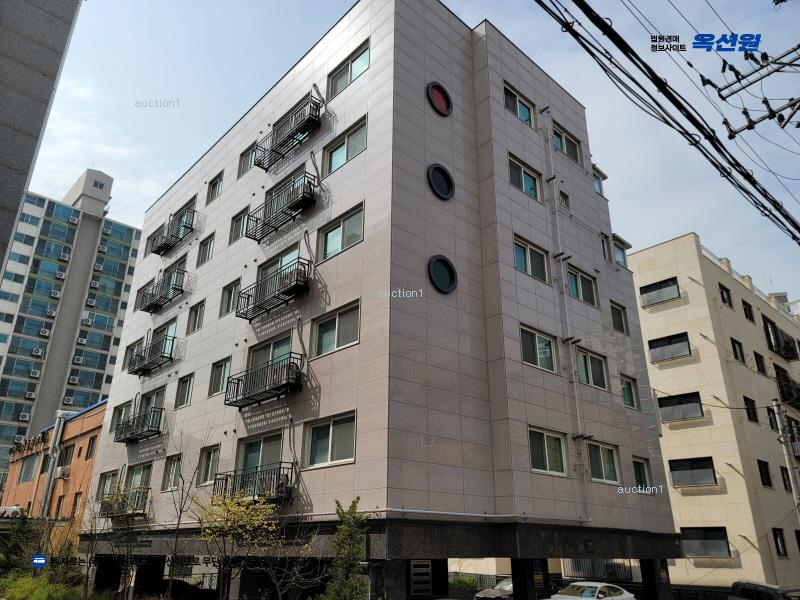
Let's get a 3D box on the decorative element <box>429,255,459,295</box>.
[{"bbox_3d":[1.102,-0.641,15.106,1.084,1.084,0.160,20,-29,-39],"label":"decorative element"}]

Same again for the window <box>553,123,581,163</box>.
[{"bbox_3d":[6.174,-5.705,21.422,1.791,1.168,0.150,20,-29,-39],"label":"window"}]

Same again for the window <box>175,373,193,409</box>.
[{"bbox_3d":[-7.766,3.329,21.029,0.150,1.187,1.350,20,-29,-39],"label":"window"}]

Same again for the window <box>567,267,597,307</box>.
[{"bbox_3d":[6.031,-0.366,19.288,1.800,1.114,0.180,20,-29,-39],"label":"window"}]

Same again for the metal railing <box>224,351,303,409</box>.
[{"bbox_3d":[-3.845,2.307,16.245,0.462,0.893,3.403,20,-28,-39],"label":"metal railing"}]

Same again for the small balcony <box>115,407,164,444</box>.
[{"bbox_3d":[-10.153,4.921,22.472,0.462,0.894,3.507,20,-28,-39],"label":"small balcony"}]

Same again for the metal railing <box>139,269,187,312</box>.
[{"bbox_3d":[-10.256,-0.351,25.046,0.493,0.881,3.466,20,-29,-39],"label":"metal railing"}]

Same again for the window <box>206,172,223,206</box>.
[{"bbox_3d":[-7.705,-4.621,24.352,0.150,1.187,1.350,20,-29,-39],"label":"window"}]

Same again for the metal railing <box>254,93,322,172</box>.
[{"bbox_3d":[-3.839,-5.641,19.735,0.493,0.881,3.443,20,-29,-39],"label":"metal railing"}]

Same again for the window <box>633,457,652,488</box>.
[{"bbox_3d":[7.583,5.659,18.201,1.134,1.071,0.180,20,-29,-39],"label":"window"}]

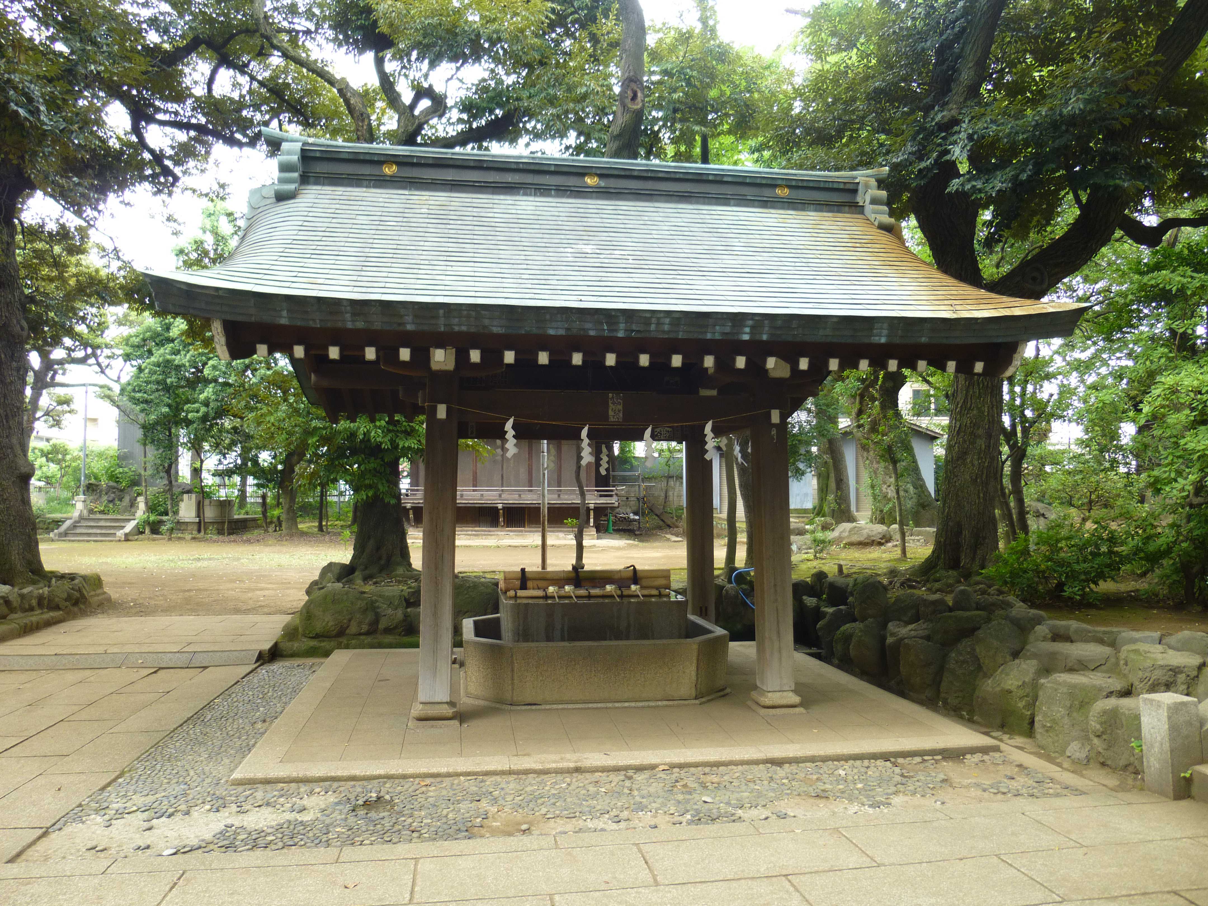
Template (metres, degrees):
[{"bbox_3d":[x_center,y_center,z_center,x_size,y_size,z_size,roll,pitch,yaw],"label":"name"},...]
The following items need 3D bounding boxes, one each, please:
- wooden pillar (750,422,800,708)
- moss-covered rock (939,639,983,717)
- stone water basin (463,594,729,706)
[{"bbox_3d":[1.248,0.776,6.408,0.280,2.100,0.280,1,-3,-9],"label":"wooden pillar"},{"bbox_3d":[2.831,1.659,6.625,0.380,0.540,0.460,1,-3,-9],"label":"moss-covered rock"},{"bbox_3d":[-0.109,1.378,6.506,1.850,0.650,1.420,1,-3,-9],"label":"stone water basin"}]

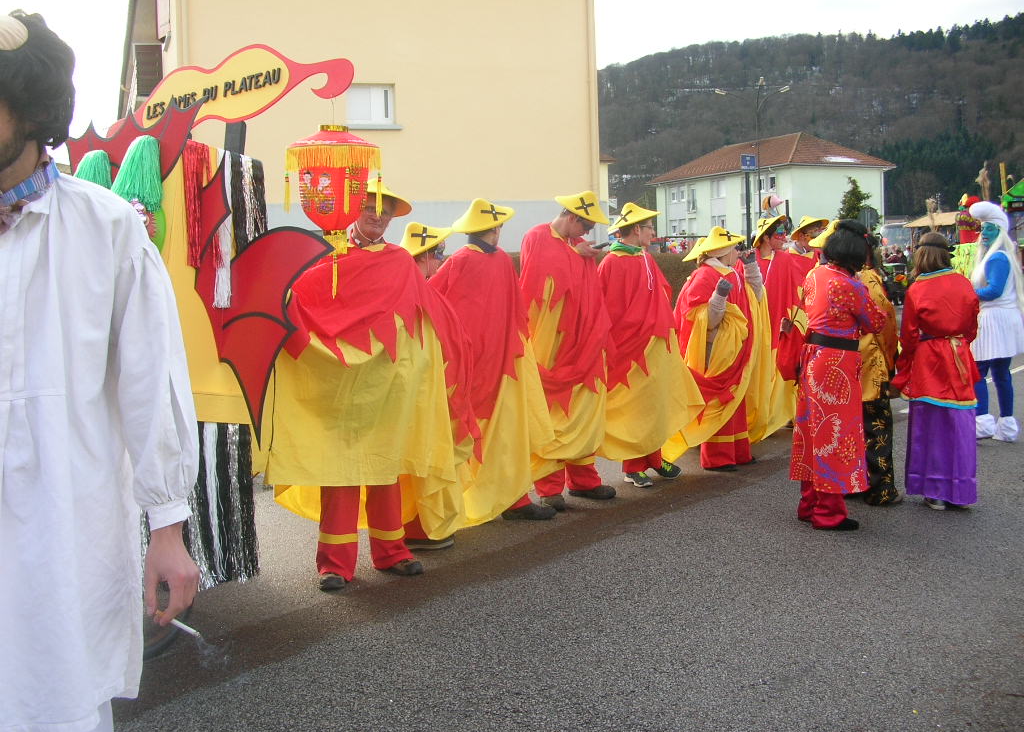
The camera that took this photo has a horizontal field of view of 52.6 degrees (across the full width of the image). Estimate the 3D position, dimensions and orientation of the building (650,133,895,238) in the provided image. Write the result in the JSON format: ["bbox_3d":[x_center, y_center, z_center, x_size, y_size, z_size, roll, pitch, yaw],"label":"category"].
[{"bbox_3d":[19.399,-12.819,80.462,9.450,9.337,18.400,-4,6,-24],"label":"building"}]

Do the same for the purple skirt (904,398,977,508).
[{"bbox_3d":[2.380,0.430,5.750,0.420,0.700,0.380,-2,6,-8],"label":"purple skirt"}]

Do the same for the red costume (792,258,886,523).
[{"bbox_3d":[1.719,0.126,5.452,0.520,1.380,0.380,2,7,30],"label":"red costume"}]

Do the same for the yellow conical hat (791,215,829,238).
[{"bbox_3d":[2.559,-1.238,8.972,0.360,0.140,0.360,-17,-19,-6],"label":"yellow conical hat"}]

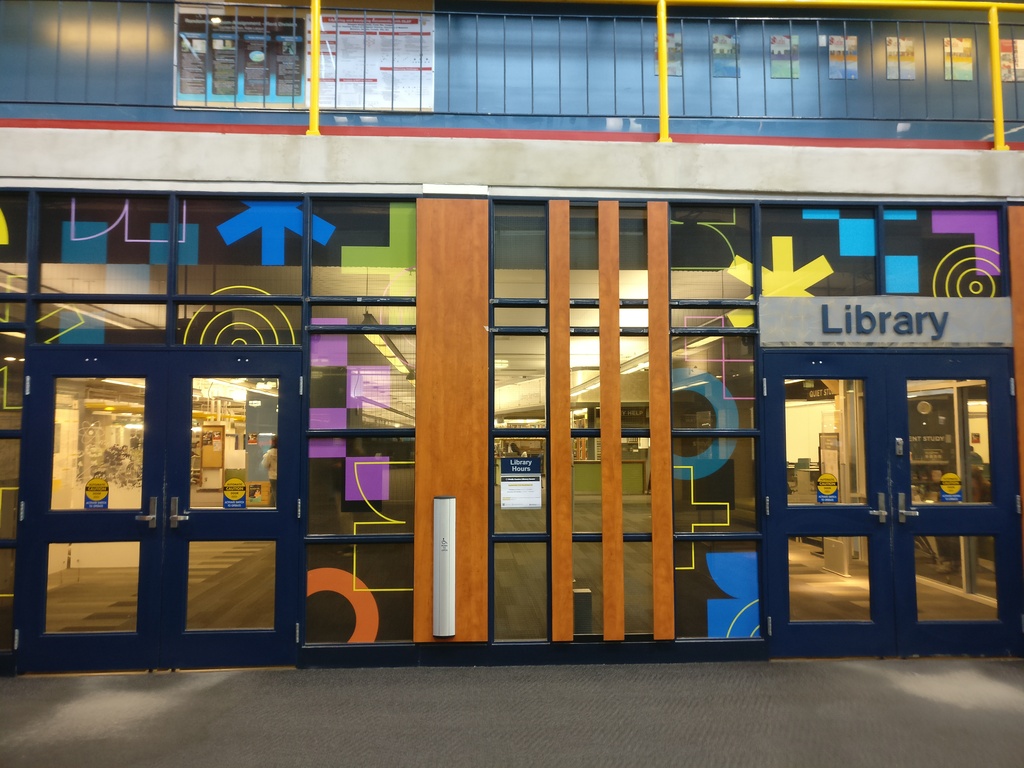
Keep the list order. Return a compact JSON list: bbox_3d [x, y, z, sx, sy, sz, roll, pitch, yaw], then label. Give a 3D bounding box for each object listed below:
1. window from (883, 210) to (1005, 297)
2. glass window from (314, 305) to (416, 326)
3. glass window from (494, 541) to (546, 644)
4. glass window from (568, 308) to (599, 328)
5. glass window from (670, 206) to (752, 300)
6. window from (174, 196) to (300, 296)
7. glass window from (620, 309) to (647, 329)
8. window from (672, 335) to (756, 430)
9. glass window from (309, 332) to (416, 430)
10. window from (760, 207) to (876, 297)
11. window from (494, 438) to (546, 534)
[{"bbox_3d":[3.158,-0.966,6.061,0.903,0.673,0.050,0,-4,-3],"label":"window"},{"bbox_3d":[-1.034,-0.476,5.783,0.723,0.151,0.050,0,-4,-3],"label":"glass window"},{"bbox_3d":[0.064,1.431,5.717,0.370,0.666,0.050,0,-4,-3],"label":"glass window"},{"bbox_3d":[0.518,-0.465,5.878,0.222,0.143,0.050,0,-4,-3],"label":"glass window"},{"bbox_3d":[1.439,-0.940,5.957,0.605,0.679,0.050,0,-4,-3],"label":"glass window"},{"bbox_3d":[-1.895,-0.965,5.790,0.871,0.699,0.050,0,-4,-3],"label":"window"},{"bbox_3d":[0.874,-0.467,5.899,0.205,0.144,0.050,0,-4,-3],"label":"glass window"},{"bbox_3d":[1.438,-0.009,5.887,0.609,0.677,0.050,0,-4,-3],"label":"window"},{"bbox_3d":[-1.034,-0.015,5.755,0.737,0.676,0.050,0,-4,-3],"label":"glass window"},{"bbox_3d":[2.228,-0.962,6.008,0.854,0.678,0.050,0,-4,-3],"label":"window"},{"bbox_3d":[0.061,0.712,5.768,0.366,0.664,0.050,0,-4,-3],"label":"window"}]

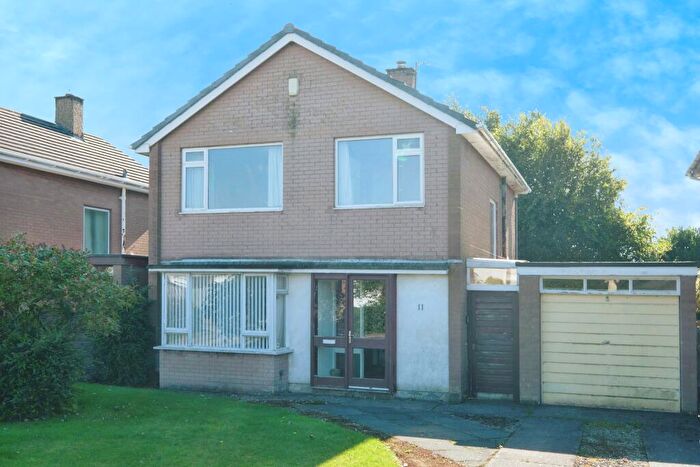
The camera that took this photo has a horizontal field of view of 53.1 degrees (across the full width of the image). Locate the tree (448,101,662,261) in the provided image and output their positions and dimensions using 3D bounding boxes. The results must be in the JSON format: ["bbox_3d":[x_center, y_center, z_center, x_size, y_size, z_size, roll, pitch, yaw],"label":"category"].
[{"bbox_3d":[7.198,-0.681,24.959,7.500,8.140,6.800,-1,-2,20],"label":"tree"}]

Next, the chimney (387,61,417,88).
[{"bbox_3d":[1.524,-4.302,20.263,0.772,1.386,0.544,-1,-2,20],"label":"chimney"}]

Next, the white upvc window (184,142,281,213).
[{"bbox_3d":[-2.385,-1.095,14.093,2.307,1.346,0.109,-1,-2,20],"label":"white upvc window"}]

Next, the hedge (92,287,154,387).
[{"bbox_3d":[-4.715,2.064,14.513,1.188,2.000,0.941,-1,-2,20],"label":"hedge"}]

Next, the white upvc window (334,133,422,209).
[{"bbox_3d":[0.545,-1.135,13.055,1.762,1.346,0.109,-1,-2,20],"label":"white upvc window"}]

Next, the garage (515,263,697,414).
[{"bbox_3d":[5.088,1.760,14.061,2.851,2.425,5.148,-1,-2,20],"label":"garage"}]

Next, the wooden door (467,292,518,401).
[{"bbox_3d":[2.578,1.964,12.534,0.851,1.921,0.099,-1,-2,20],"label":"wooden door"}]

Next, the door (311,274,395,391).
[{"bbox_3d":[0.071,1.852,13.173,1.713,2.148,0.119,-1,-2,20],"label":"door"}]

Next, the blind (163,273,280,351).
[{"bbox_3d":[-2.450,1.507,13.666,2.475,1.485,0.594,-1,-2,20],"label":"blind"}]

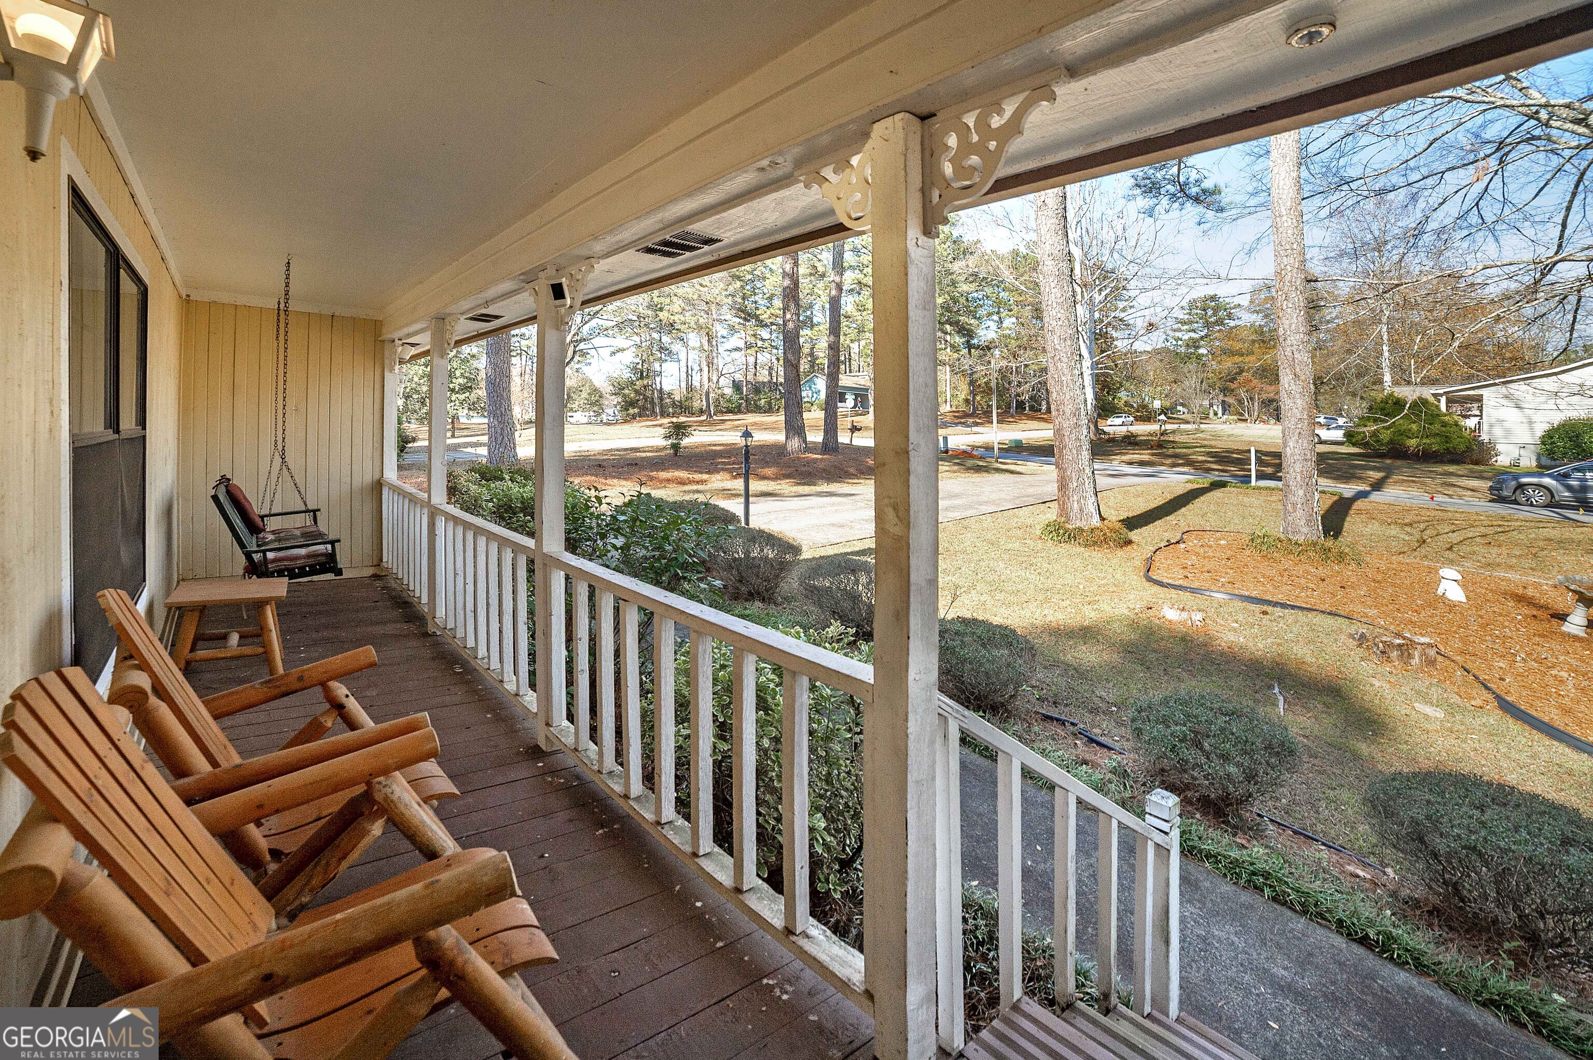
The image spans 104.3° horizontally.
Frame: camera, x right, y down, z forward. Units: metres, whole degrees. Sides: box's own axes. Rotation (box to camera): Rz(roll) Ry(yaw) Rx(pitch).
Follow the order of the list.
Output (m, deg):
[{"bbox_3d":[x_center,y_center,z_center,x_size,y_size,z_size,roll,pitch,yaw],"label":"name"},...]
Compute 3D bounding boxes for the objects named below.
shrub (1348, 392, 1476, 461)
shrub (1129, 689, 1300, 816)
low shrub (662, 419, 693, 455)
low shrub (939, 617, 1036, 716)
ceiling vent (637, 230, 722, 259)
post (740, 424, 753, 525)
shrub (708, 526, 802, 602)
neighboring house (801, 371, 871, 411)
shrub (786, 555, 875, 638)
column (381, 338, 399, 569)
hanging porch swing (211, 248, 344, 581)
[{"bbox_3d":[26.734,-4.531,27.000,4.000,2.900,4.400,-3,8,-42],"label":"shrub"},{"bbox_3d":[2.428,1.284,3.600,0.870,0.660,0.870,-3,8,-42],"label":"shrub"},{"bbox_3d":[-3.840,-2.994,20.000,1.000,1.100,1.000,3,6,0],"label":"low shrub"},{"bbox_3d":[1.403,1.034,4.700,0.880,0.690,0.900,-3,8,-42],"label":"low shrub"},{"bbox_3d":[-0.463,-1.130,2.450,0.180,0.025,0.370,-3,8,-42],"label":"ceiling vent"},{"bbox_3d":[-0.757,-0.514,9.300,0.220,2.000,0.220,-3,8,-42],"label":"post"},{"bbox_3d":[-0.499,0.398,7.200,1.080,0.840,1.120,3,6,0],"label":"shrub"},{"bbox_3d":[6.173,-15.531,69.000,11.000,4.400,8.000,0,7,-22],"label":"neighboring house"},{"bbox_3d":[0.452,0.645,6.000,1.050,0.760,1.080,3,6,0],"label":"shrub"},{"bbox_3d":[-3.742,-0.716,5.700,0.100,2.100,0.100,-3,8,-42],"label":"column"},{"bbox_3d":[-3.323,-0.695,3.950,0.600,1.700,1.550,-3,8,-42],"label":"hanging porch swing"}]

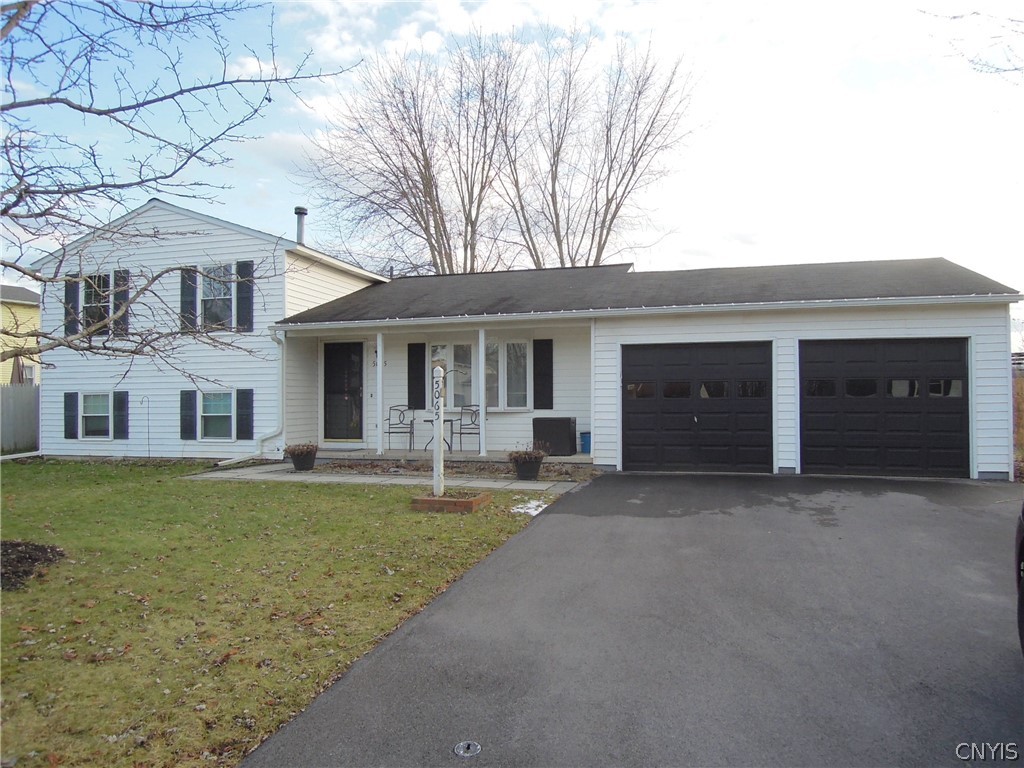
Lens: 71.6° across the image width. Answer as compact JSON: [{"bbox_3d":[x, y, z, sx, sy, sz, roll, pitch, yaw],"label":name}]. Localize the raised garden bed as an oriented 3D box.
[{"bbox_3d":[-0.709,1.388,8.443,0.760,0.145,0.760,-1,-2,16],"label":"raised garden bed"}]

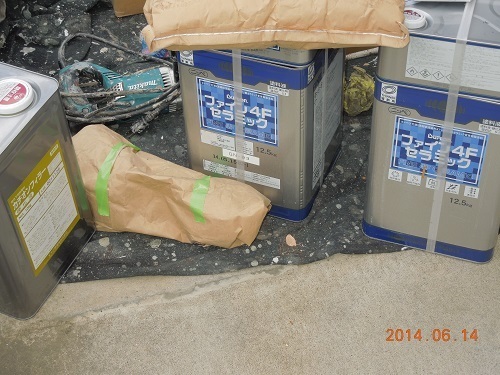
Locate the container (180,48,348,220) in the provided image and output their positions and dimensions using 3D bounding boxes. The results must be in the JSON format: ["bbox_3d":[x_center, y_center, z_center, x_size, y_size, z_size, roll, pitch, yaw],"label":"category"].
[{"bbox_3d":[0.029,-0.172,1.633,0.238,0.370,0.238,15,47,18],"label":"container"}]

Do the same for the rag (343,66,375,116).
[{"bbox_3d":[0.233,-0.204,1.868,0.080,0.075,0.085,3,44,6],"label":"rag"}]

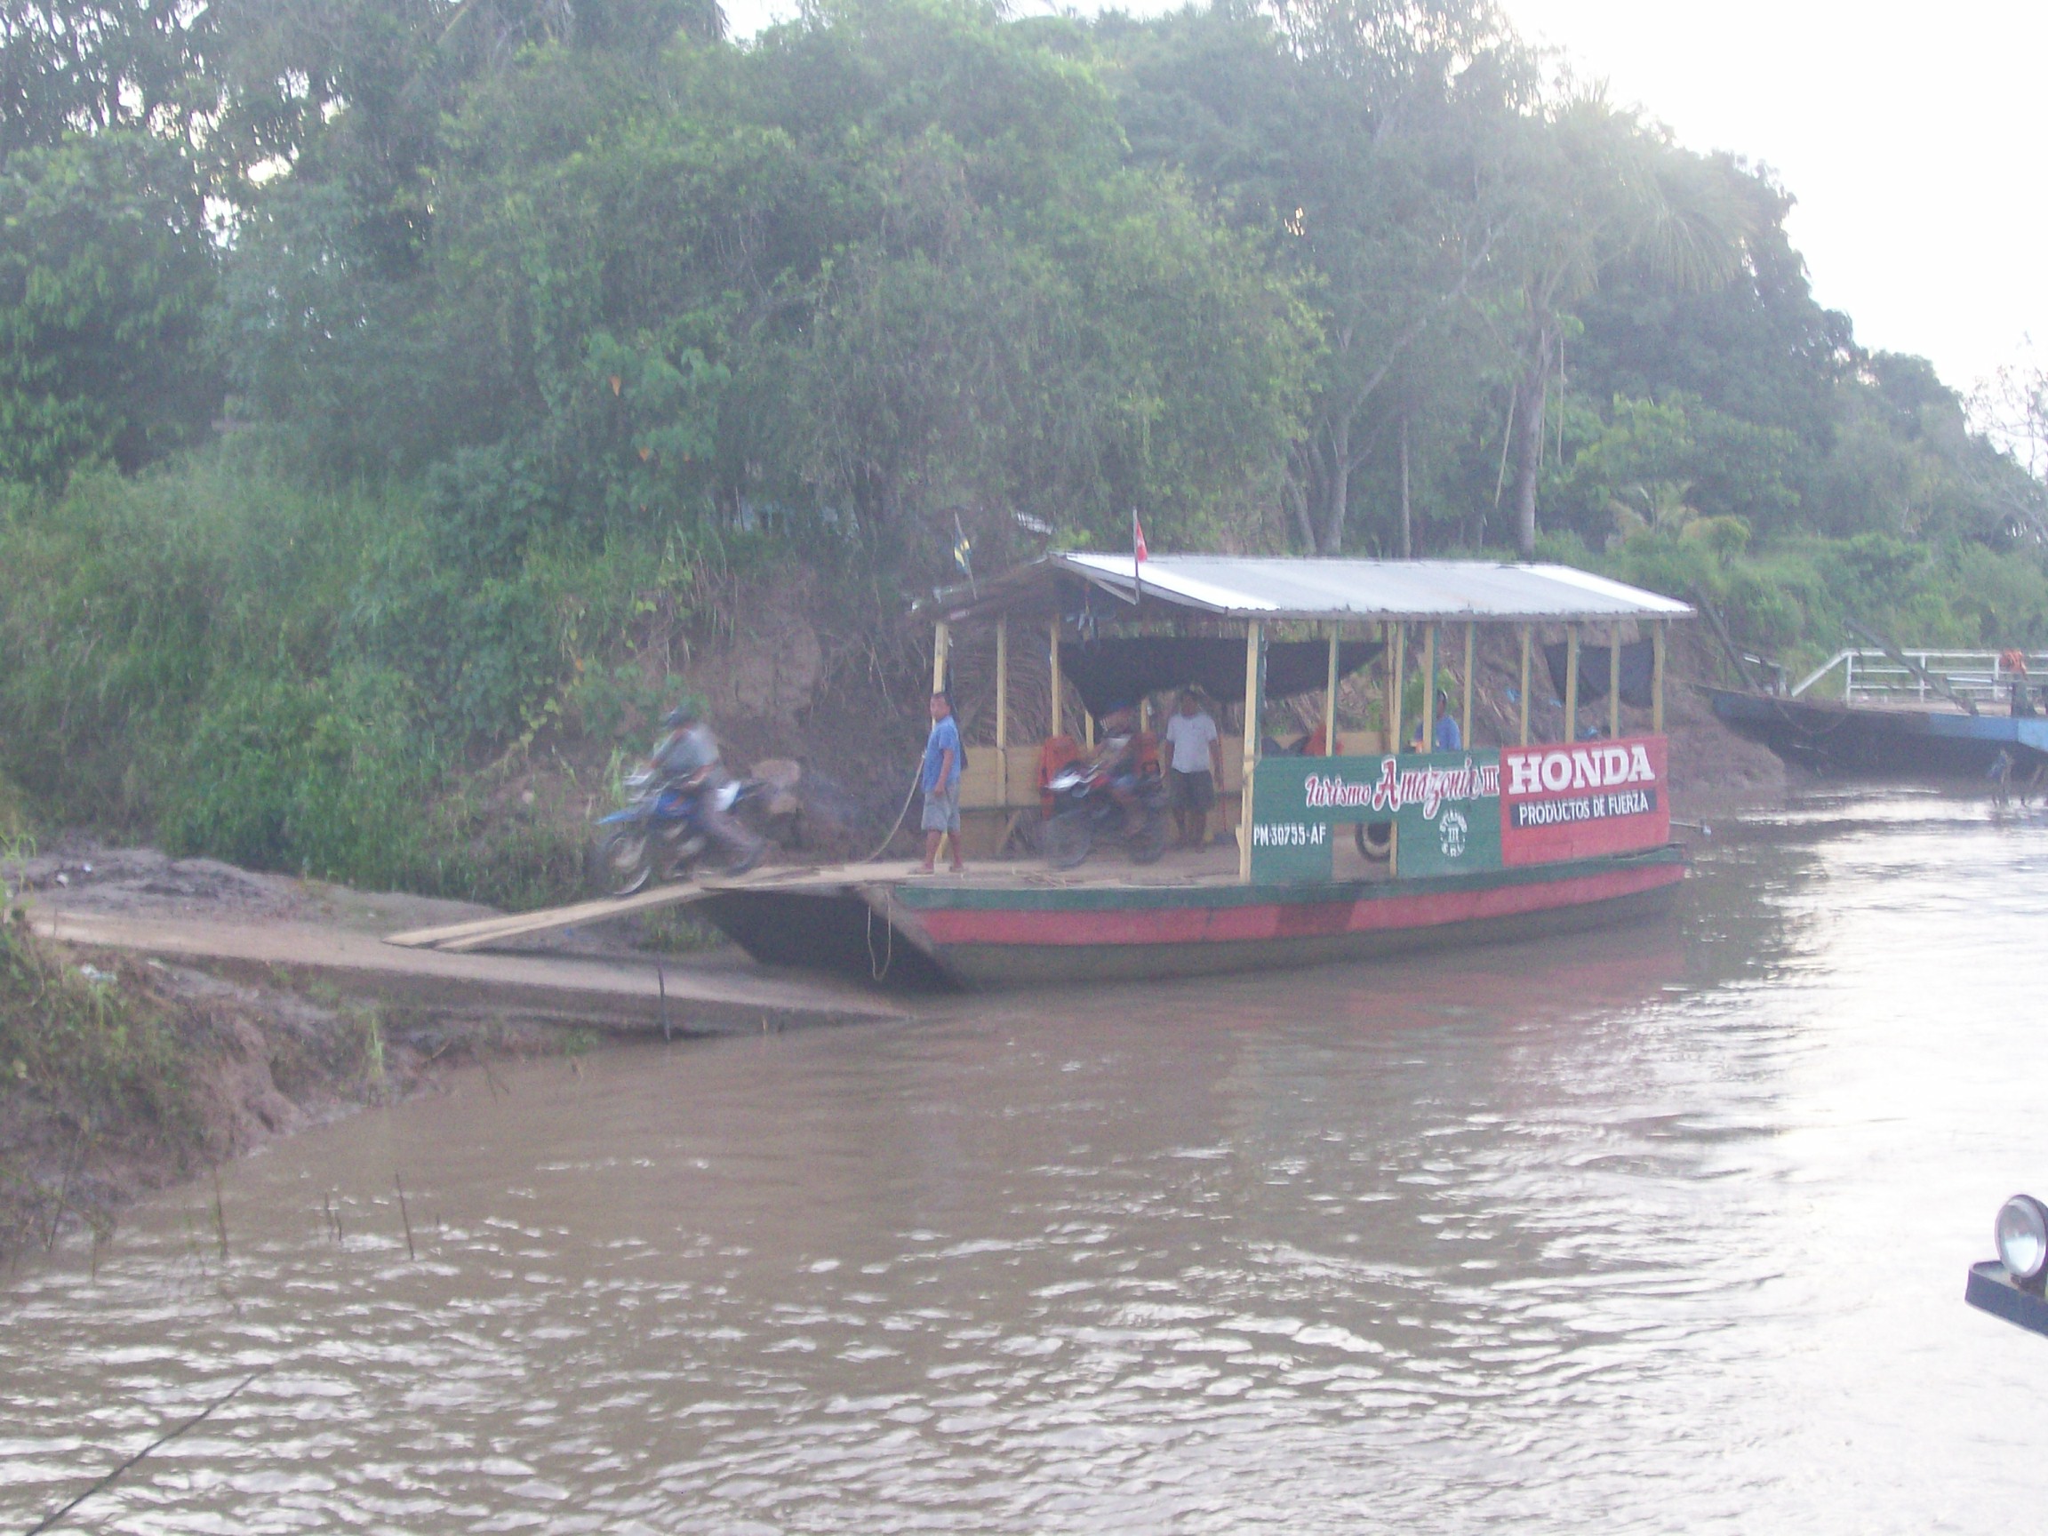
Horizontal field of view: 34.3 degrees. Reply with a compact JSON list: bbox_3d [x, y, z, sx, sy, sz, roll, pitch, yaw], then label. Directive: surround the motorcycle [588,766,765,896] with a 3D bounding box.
[{"bbox_3d":[-3.005,0.482,28.776,0.800,1.130,2.050,2,8,40],"label":"motorcycle"}]

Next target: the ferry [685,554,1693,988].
[{"bbox_3d":[2.132,-0.100,34.366,4.200,4.200,13.200,2,3,40],"label":"ferry"}]

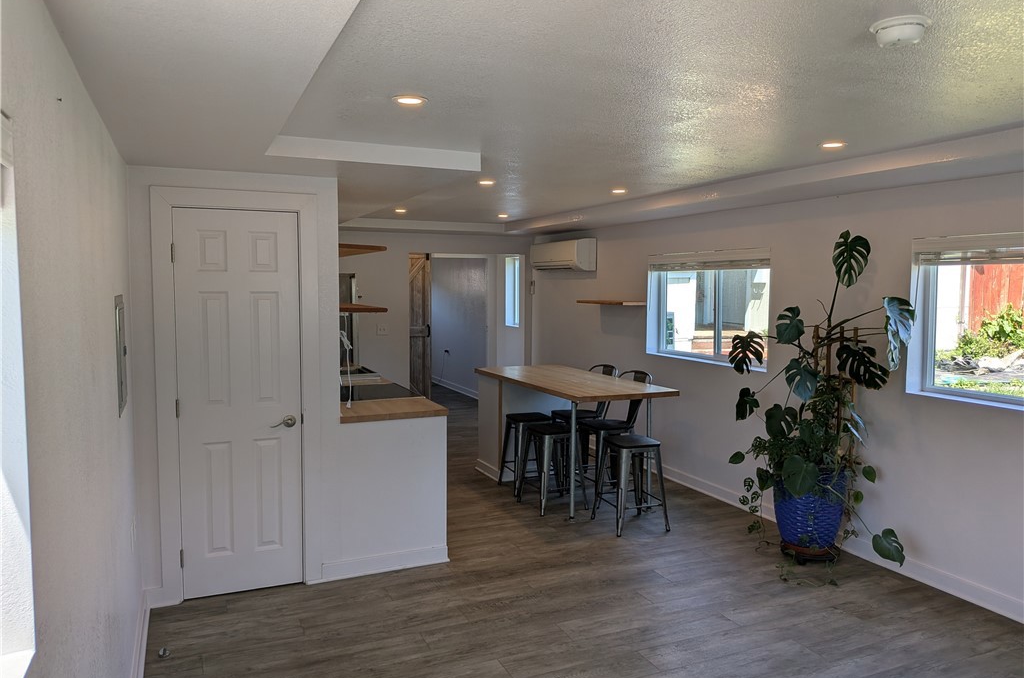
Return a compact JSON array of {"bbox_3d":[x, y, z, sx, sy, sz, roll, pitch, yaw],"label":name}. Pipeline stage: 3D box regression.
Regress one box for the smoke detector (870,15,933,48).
[{"bbox_3d":[0.986,-0.773,1.804,0.140,0.043,0.140,-2,5,-25],"label":"smoke detector"}]

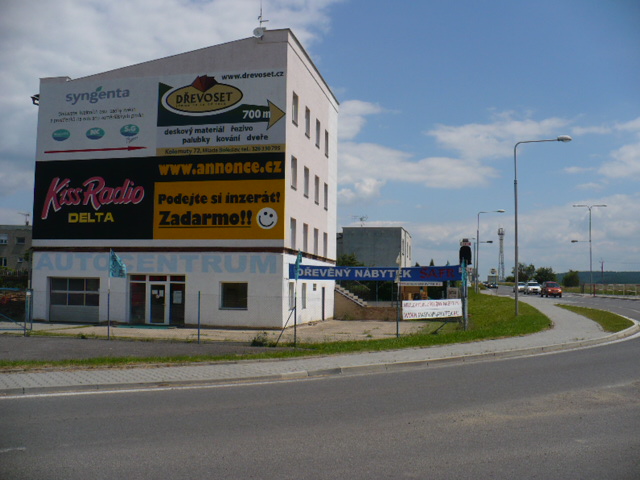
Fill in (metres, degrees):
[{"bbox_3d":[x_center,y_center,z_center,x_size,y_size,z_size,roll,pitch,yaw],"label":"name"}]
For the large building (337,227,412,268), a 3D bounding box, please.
[{"bbox_3d":[5.804,2.548,70.257,6.200,6.500,12.000,0,-4,12],"label":"large building"}]

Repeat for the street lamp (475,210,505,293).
[{"bbox_3d":[19.429,1.416,77.500,3.100,9.400,0.350,0,-4,8],"label":"street lamp"}]

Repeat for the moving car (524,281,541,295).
[{"bbox_3d":[25.699,5.849,82.500,1.740,1.460,4.400,0,-4,11],"label":"moving car"}]

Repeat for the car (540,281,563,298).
[{"bbox_3d":[22.921,4.914,67.500,1.660,1.500,3.900,0,-4,11],"label":"car"}]

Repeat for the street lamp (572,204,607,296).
[{"bbox_3d":[29.973,1.144,76.000,3.700,10.000,0.350,0,-4,8],"label":"street lamp"}]

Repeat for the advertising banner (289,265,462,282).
[{"bbox_3d":[2.692,1.592,33.000,8.400,0.800,0.060,0,-4,6],"label":"advertising banner"}]

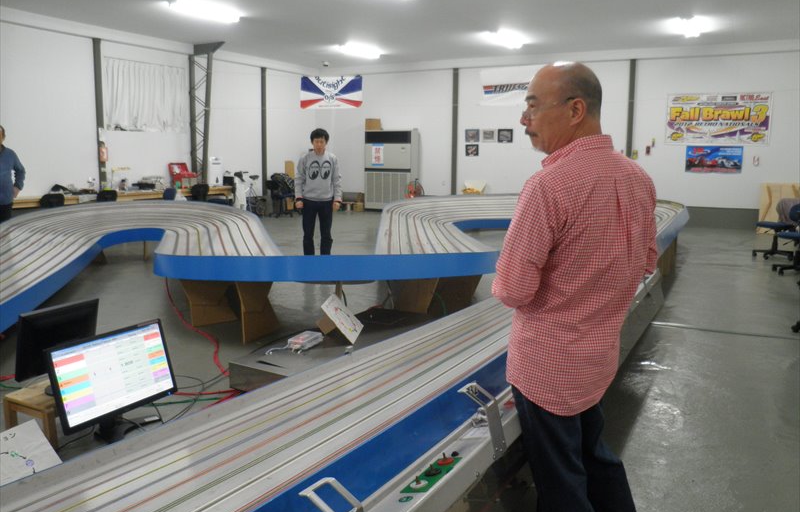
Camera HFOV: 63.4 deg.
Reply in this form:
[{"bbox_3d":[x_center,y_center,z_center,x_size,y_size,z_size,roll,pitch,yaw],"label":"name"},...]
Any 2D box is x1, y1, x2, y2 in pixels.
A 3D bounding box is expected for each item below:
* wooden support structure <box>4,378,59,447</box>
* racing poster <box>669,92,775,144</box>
[{"bbox_3d":[-1.467,0.782,2.769,0.275,0.420,0.310,4,10,21],"label":"wooden support structure"},{"bbox_3d":[6.112,-2.639,12.474,1.820,0.980,0.020,5,10,28],"label":"racing poster"}]

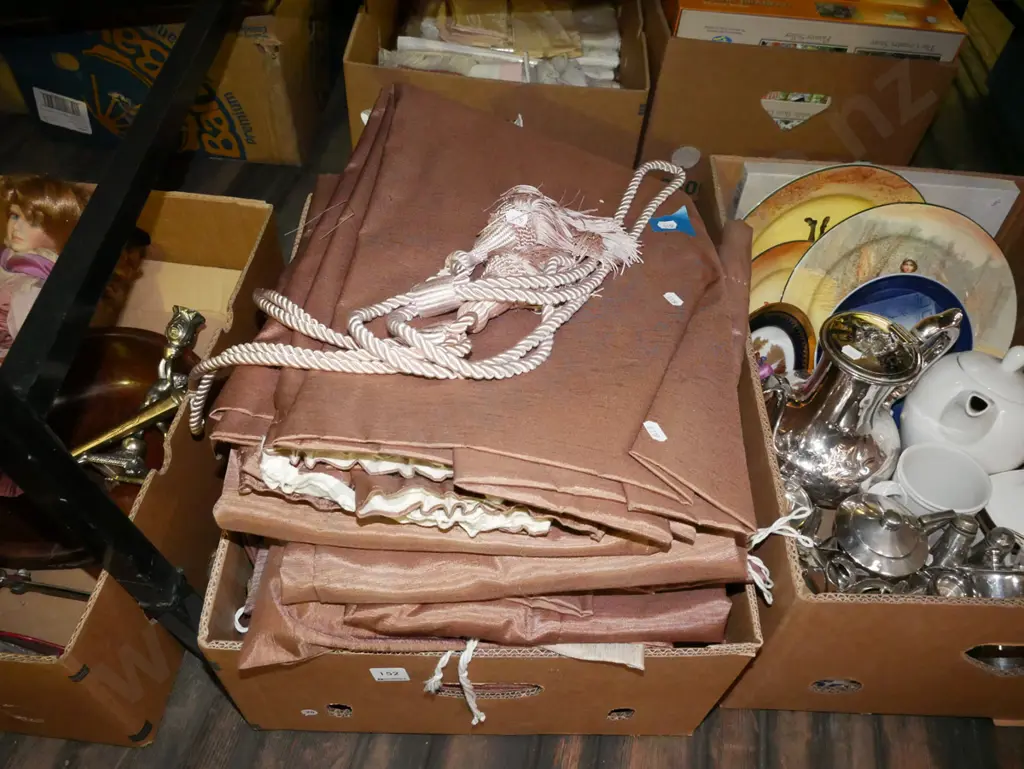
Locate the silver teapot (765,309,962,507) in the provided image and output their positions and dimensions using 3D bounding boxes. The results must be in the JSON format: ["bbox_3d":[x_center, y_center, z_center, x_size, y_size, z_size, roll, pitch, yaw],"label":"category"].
[{"bbox_3d":[0.343,0.035,0.863,0.222,0.231,0.135,-20,50,-12],"label":"silver teapot"}]

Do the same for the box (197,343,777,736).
[{"bbox_3d":[-0.025,0.053,0.809,0.390,0.203,0.493,2,51,-2],"label":"box"}]

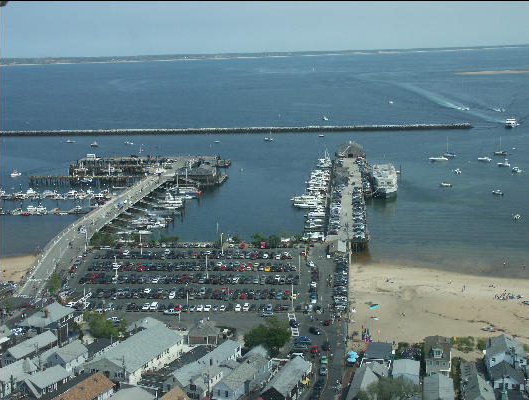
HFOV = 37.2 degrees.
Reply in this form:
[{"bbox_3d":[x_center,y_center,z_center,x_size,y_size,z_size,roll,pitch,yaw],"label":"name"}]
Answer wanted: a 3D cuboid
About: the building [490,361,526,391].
[{"bbox_3d":[63.618,46.896,205.213,7.600,6.500,9.300,1,11,13],"label":"building"}]

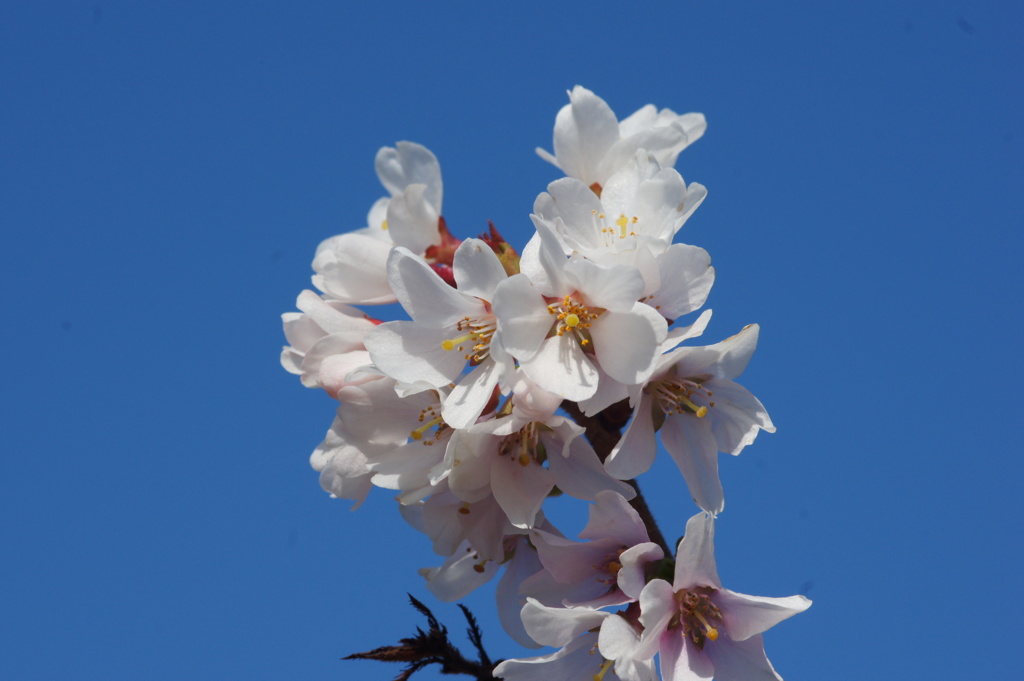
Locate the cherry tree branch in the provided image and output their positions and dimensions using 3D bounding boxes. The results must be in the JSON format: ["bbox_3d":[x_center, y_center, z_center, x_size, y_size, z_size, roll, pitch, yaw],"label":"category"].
[{"bbox_3d":[0.022,0.029,0.938,0.007,0.037,0.007,-34,-8,0],"label":"cherry tree branch"}]

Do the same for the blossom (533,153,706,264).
[{"bbox_3d":[0.022,-0.026,0.922,0.035,0.032,0.021,0,-38,-2],"label":"blossom"}]

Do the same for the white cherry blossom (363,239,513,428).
[{"bbox_3d":[-0.015,-0.001,0.915,0.033,0.038,0.021,-12,-3,37],"label":"white cherry blossom"}]

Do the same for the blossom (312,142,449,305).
[{"bbox_3d":[-0.027,-0.024,0.932,0.024,0.033,0.031,31,-12,9],"label":"blossom"}]

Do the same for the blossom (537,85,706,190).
[{"bbox_3d":[0.023,-0.042,0.938,0.031,0.025,0.033,34,-22,-7],"label":"blossom"}]

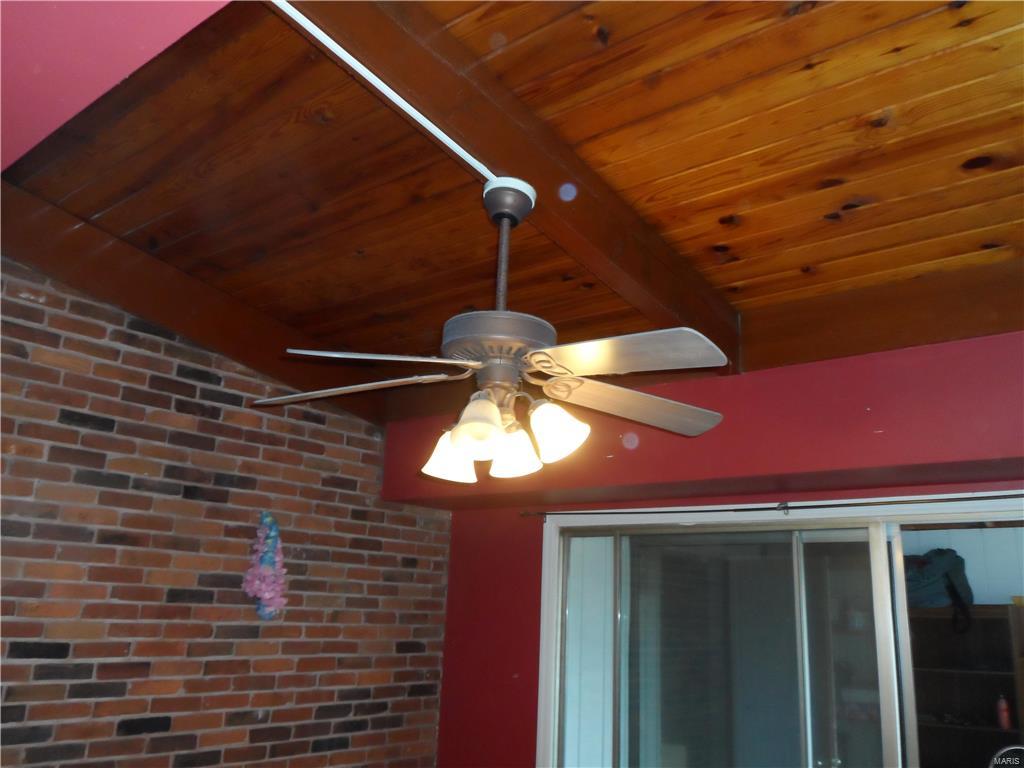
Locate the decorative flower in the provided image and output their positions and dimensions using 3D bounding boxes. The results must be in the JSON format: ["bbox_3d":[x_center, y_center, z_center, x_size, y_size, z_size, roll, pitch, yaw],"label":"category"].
[{"bbox_3d":[-1.043,0.782,3.559,0.110,0.460,0.185,-10,-20,41],"label":"decorative flower"}]

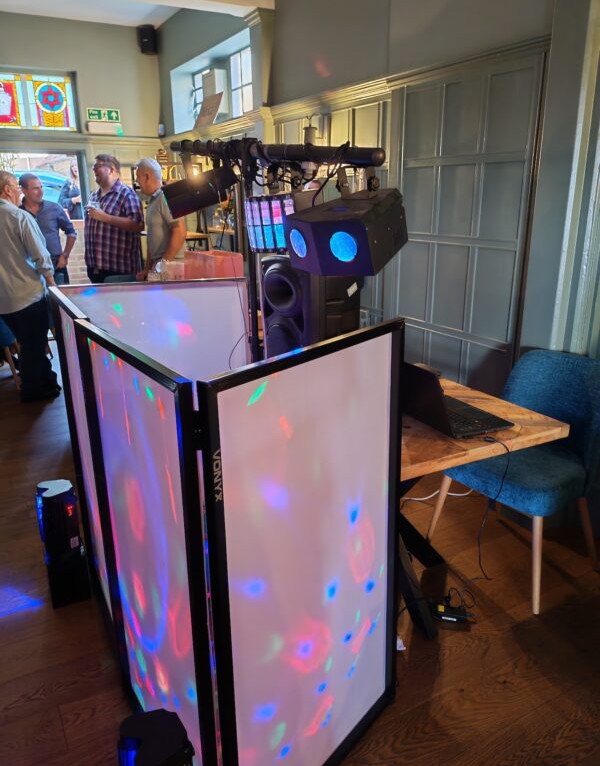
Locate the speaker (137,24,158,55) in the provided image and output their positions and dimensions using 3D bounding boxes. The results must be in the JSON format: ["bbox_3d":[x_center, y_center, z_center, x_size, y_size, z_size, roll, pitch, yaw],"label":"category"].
[{"bbox_3d":[-1.420,-3.220,5.850,0.170,0.255,0.170,1,17,6],"label":"speaker"}]

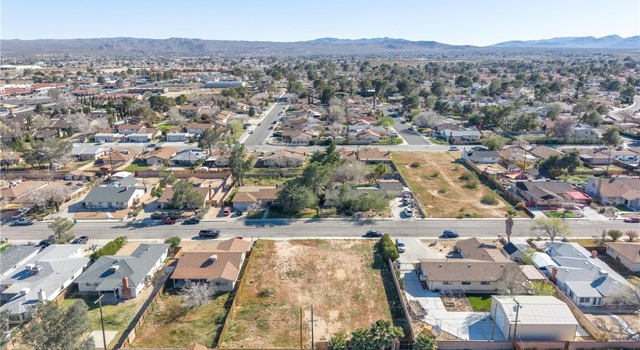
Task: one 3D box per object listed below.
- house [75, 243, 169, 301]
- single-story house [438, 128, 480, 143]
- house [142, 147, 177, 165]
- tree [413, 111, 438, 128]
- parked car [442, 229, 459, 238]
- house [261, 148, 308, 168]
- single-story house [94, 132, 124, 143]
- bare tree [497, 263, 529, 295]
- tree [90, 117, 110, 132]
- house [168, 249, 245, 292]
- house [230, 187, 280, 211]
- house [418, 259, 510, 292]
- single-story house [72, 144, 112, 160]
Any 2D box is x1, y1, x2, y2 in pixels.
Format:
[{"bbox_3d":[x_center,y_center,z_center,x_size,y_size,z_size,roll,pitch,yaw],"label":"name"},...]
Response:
[{"bbox_3d":[-43.110,20.470,98.470,14.030,4.330,20.110,0,16,0],"label":"house"},{"bbox_3d":[81.355,-23.228,257.295,19.500,4.300,15.000,0,15,0],"label":"single-story house"},{"bbox_3d":[-71.930,-8.910,199.310,14.950,4.020,17.740,0,16,0],"label":"house"},{"bbox_3d":[65.640,-34.150,275.570,15.780,9.590,14.950,0,16,0],"label":"tree"},{"bbox_3d":[36.545,16.602,124.100,4.350,1.540,1.800,0,16,0],"label":"parked car"},{"bbox_3d":[-16.389,-8.507,203.444,20.500,4.700,17.500,0,15,0],"label":"house"},{"bbox_3d":[-117.923,-21.367,251.704,14.000,3.700,11.500,0,15,0],"label":"single-story house"},{"bbox_3d":[39.428,21.660,91.439,6.200,6.400,6.200,0,15,0],"label":"bare tree"},{"bbox_3d":[-137.030,-30.995,275.711,10.940,9.290,10.940,0,16,0],"label":"tree"},{"bbox_3d":[-24.230,20.450,99.110,14.030,4.020,15.160,0,16,0],"label":"house"},{"bbox_3d":[-19.280,6.690,145.690,16.290,4.230,15.980,0,16,0],"label":"house"},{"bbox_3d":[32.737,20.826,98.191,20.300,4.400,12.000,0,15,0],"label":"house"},{"bbox_3d":[-111.684,-10.972,215.424,14.000,4.100,15.800,0,16,0],"label":"single-story house"}]

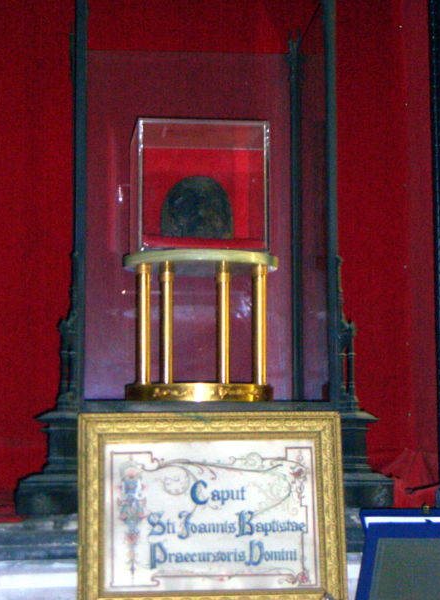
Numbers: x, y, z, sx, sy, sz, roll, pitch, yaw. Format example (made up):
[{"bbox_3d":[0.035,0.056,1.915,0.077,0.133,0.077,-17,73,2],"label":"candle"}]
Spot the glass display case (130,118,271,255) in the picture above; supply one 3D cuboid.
[{"bbox_3d":[-0.046,-0.214,3.133,0.259,0.262,0.272,1,-5,-7],"label":"glass display case"}]

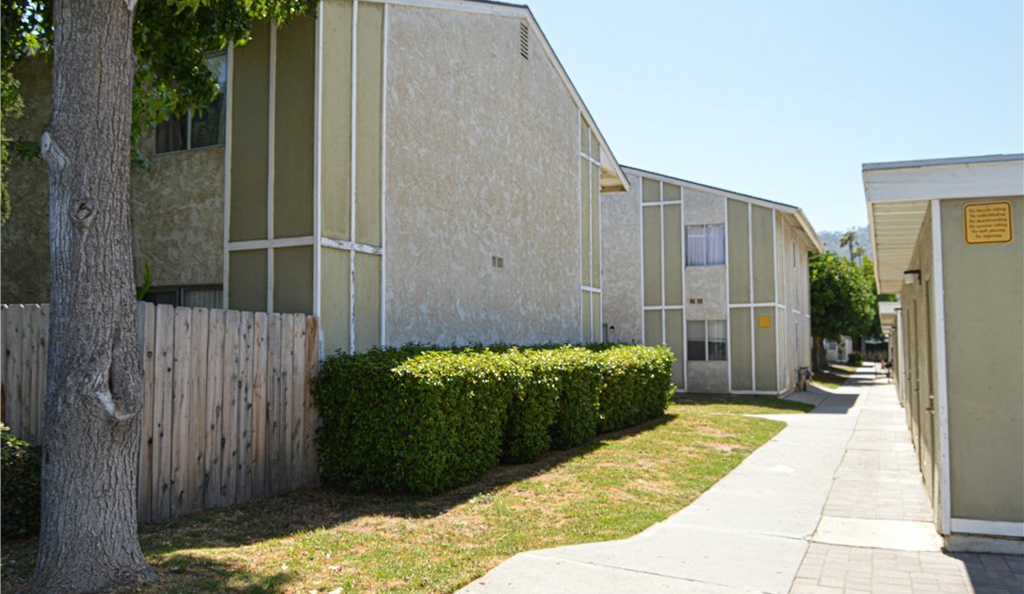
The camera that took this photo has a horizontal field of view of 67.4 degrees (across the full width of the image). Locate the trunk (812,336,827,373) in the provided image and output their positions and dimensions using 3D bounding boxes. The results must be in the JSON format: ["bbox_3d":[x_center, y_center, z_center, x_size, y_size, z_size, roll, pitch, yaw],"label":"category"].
[{"bbox_3d":[16.220,2.988,40.526,0.700,2.100,0.700,-2,-4,26],"label":"trunk"}]

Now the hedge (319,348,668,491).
[{"bbox_3d":[0.612,1.596,12.507,1.420,1.400,9.800,-2,-4,26],"label":"hedge"}]

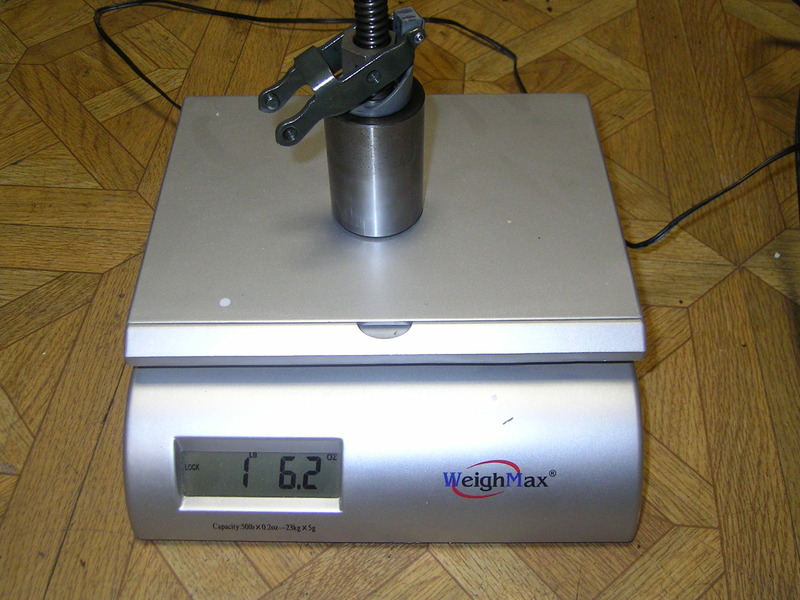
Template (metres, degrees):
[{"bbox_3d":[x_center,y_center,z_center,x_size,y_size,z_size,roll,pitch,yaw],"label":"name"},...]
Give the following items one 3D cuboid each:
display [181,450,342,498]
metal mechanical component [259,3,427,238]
[{"bbox_3d":[-0.060,0.075,0.359,0.070,0.021,0.005,0,13,0],"label":"display"},{"bbox_3d":[-0.022,-0.080,0.350,0.071,0.120,0.045,-19,53,-14],"label":"metal mechanical component"}]

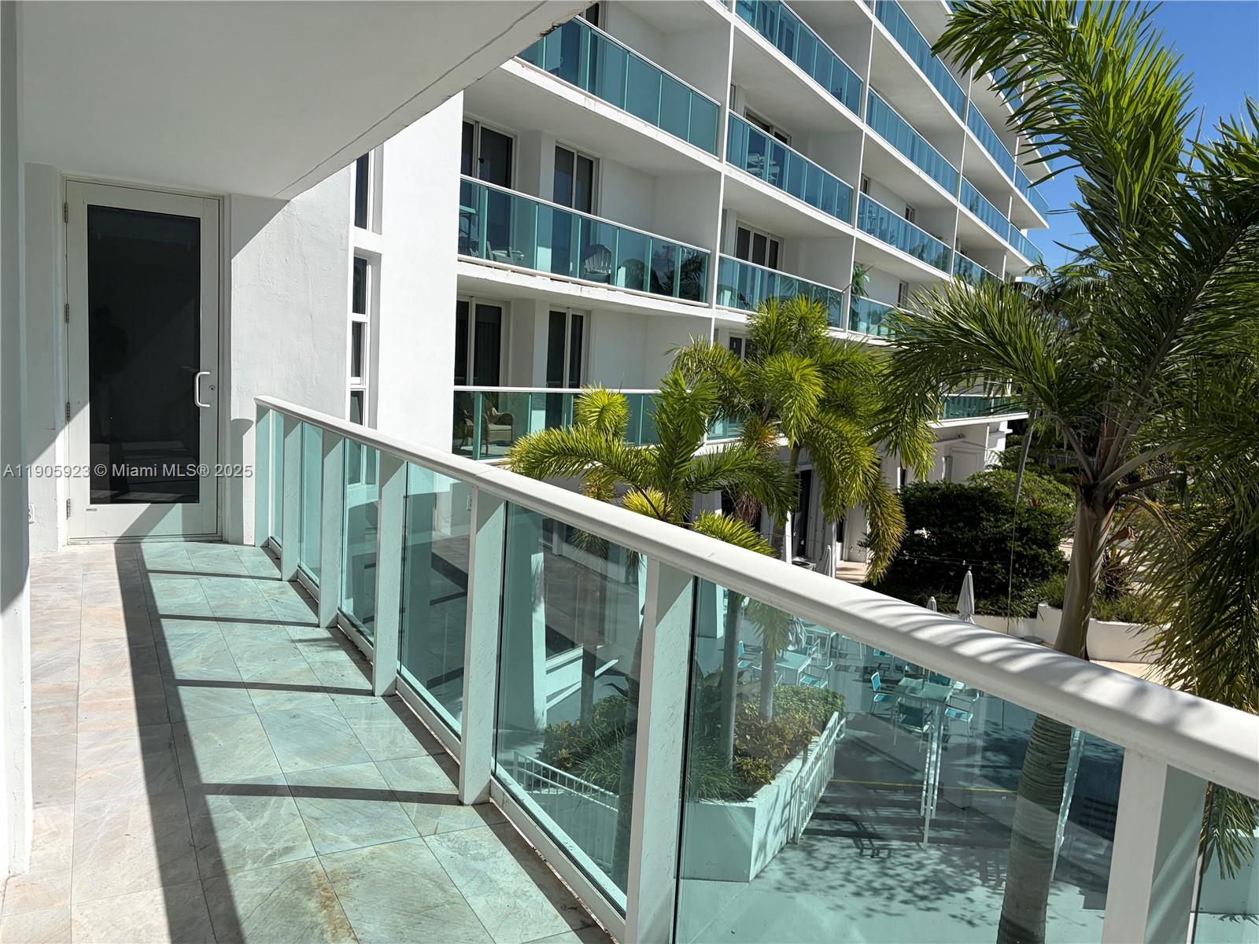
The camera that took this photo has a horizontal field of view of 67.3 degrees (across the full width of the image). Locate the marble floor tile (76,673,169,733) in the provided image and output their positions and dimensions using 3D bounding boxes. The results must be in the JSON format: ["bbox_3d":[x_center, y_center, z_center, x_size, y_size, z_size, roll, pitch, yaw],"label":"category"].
[{"bbox_3d":[-2.027,0.926,3.786,0.307,0.014,0.602,0,7,-30],"label":"marble floor tile"}]

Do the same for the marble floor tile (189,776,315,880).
[{"bbox_3d":[-1.167,1.072,2.894,0.309,0.010,0.594,0,7,-30],"label":"marble floor tile"}]

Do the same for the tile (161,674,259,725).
[{"bbox_3d":[-1.760,0.927,3.938,0.308,0.014,0.602,0,7,-30],"label":"tile"}]

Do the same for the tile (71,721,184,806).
[{"bbox_3d":[-1.732,1.000,3.267,0.307,0.014,0.602,0,7,-30],"label":"tile"}]

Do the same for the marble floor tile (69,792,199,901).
[{"bbox_3d":[-1.436,1.072,2.742,0.306,0.010,0.594,0,7,-30],"label":"marble floor tile"}]

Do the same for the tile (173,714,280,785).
[{"bbox_3d":[-1.460,1.000,3.413,0.309,0.010,0.604,0,7,-30],"label":"tile"}]

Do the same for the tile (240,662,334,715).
[{"bbox_3d":[-1.487,0.928,4.083,0.302,0.010,0.592,0,7,-30],"label":"tile"}]

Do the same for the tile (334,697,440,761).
[{"bbox_3d":[-0.945,1.004,3.715,0.278,0.014,0.602,0,7,-30],"label":"tile"}]

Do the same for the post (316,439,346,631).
[{"bbox_3d":[-1.565,0.297,4.963,0.091,1.049,0.060,0,7,-30],"label":"post"}]

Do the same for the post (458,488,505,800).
[{"bbox_3d":[-0.483,0.561,3.078,0.089,1.049,0.058,0,7,-30],"label":"post"}]

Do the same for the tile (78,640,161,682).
[{"bbox_3d":[-2.314,0.855,4.292,0.306,0.010,0.592,0,7,-30],"label":"tile"}]

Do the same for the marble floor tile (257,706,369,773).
[{"bbox_3d":[-1.193,1.000,3.565,0.302,0.010,0.604,0,7,-30],"label":"marble floor tile"}]

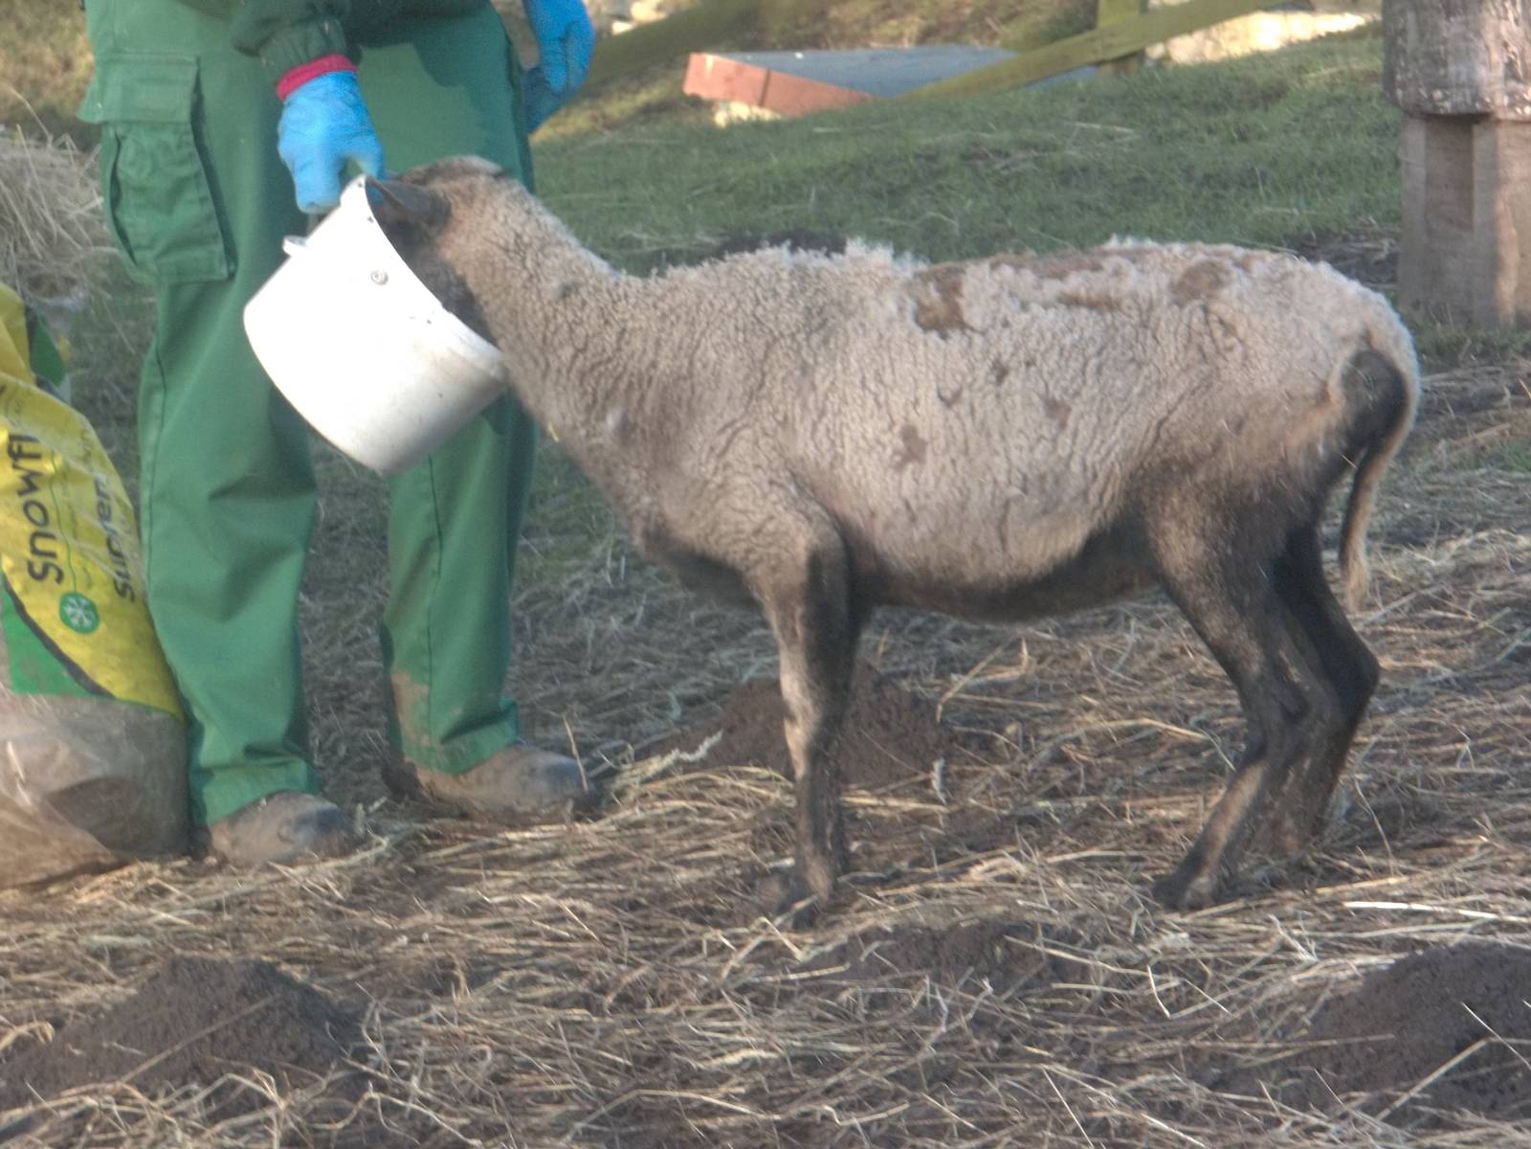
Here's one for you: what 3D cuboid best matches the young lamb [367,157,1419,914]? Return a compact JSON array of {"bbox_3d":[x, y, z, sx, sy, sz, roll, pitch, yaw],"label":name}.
[{"bbox_3d":[0.101,-0.038,6.970,1.040,0.725,0.270,1,10,5],"label":"young lamb"}]

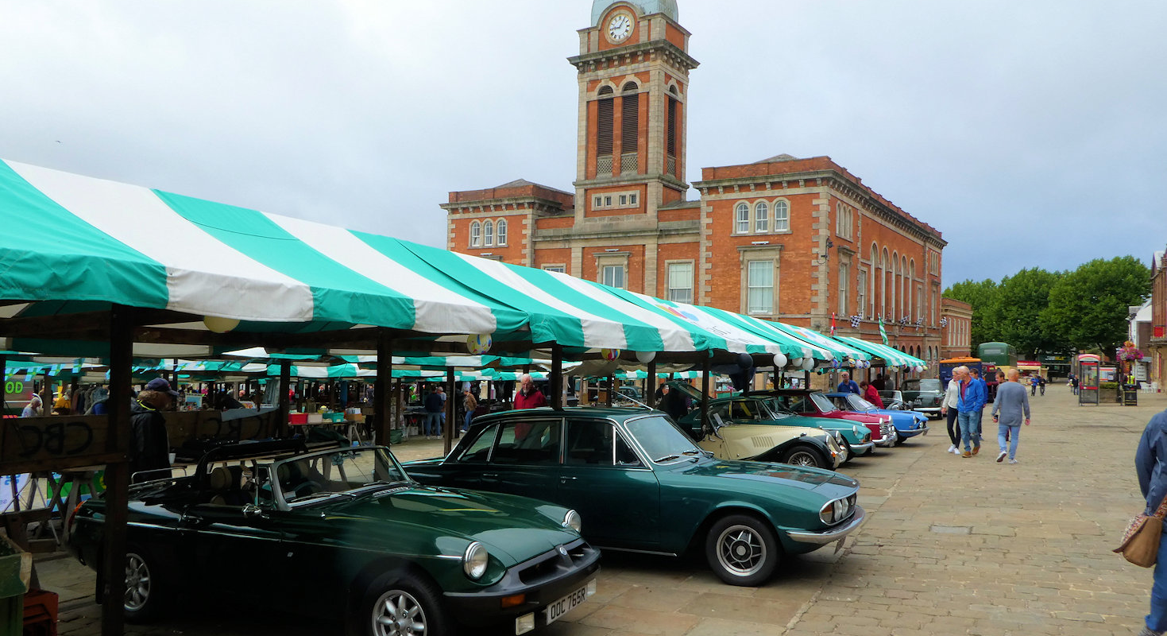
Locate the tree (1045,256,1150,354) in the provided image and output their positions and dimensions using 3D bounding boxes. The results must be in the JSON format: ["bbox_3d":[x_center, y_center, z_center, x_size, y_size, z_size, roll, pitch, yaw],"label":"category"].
[{"bbox_3d":[55.874,0.099,88.000,11.000,13.600,11.000,0,-3,33],"label":"tree"}]

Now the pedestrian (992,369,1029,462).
[{"bbox_3d":[8.016,1.841,15.200,0.620,1.780,0.420,1,-1,14],"label":"pedestrian"}]

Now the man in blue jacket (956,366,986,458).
[{"bbox_3d":[7.614,1.855,15.900,0.560,1.780,0.420,0,-3,23],"label":"man in blue jacket"}]

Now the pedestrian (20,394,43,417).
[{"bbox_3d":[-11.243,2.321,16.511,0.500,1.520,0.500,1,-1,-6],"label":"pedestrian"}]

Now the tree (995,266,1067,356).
[{"bbox_3d":[55.161,1.183,100.000,10.000,14.800,10.000,1,-1,0],"label":"tree"}]

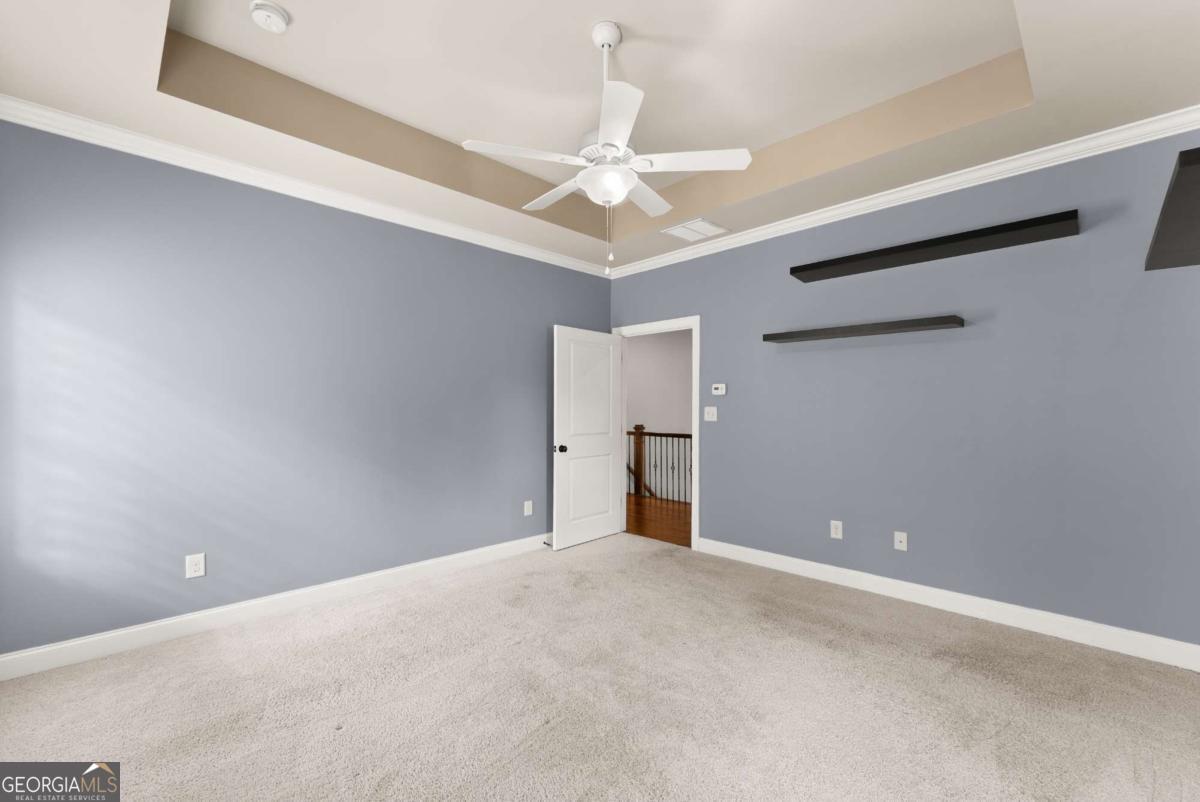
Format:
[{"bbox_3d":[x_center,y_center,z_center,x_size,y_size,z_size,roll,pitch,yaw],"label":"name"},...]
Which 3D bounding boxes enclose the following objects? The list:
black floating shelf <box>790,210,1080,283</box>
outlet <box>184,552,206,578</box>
[{"bbox_3d":[2.010,-0.943,2.984,1.461,0.052,0.294,-1,-1,45],"label":"black floating shelf"},{"bbox_3d":[-2.290,0.934,2.644,0.079,0.124,0.010,1,-1,-43],"label":"outlet"}]

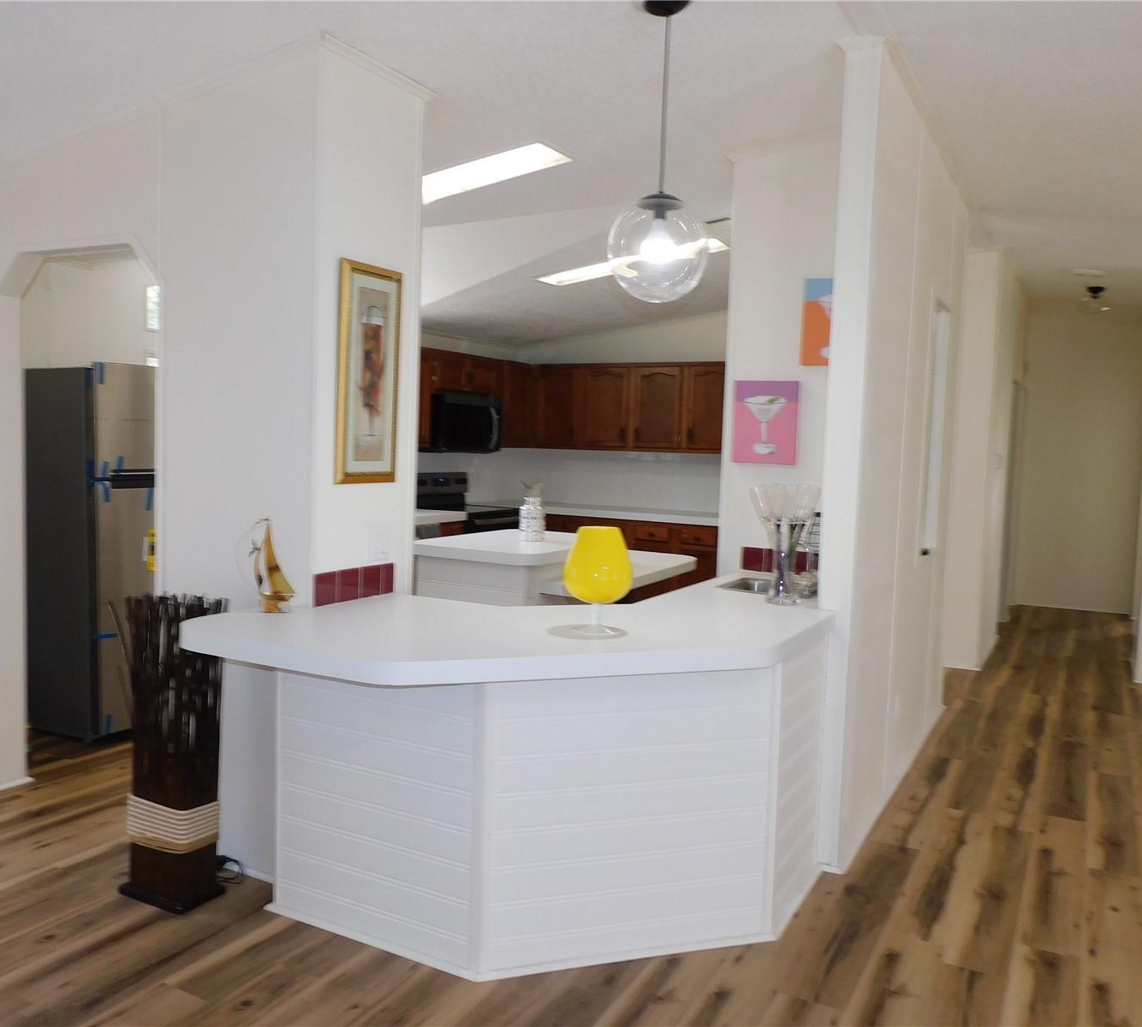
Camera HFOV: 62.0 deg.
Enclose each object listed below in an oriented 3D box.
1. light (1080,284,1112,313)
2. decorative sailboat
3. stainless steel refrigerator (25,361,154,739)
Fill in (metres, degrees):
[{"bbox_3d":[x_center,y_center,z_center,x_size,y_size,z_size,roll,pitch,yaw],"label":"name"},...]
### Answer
[{"bbox_3d":[3.945,-1.598,7.137,0.232,0.217,0.232,4,5,29],"label":"light"},{"bbox_3d":[-0.897,0.154,2.846,0.141,0.279,0.056,1,4,-10],"label":"decorative sailboat"},{"bbox_3d":[-2.312,0.149,4.849,0.808,1.747,0.798,4,5,29],"label":"stainless steel refrigerator"}]

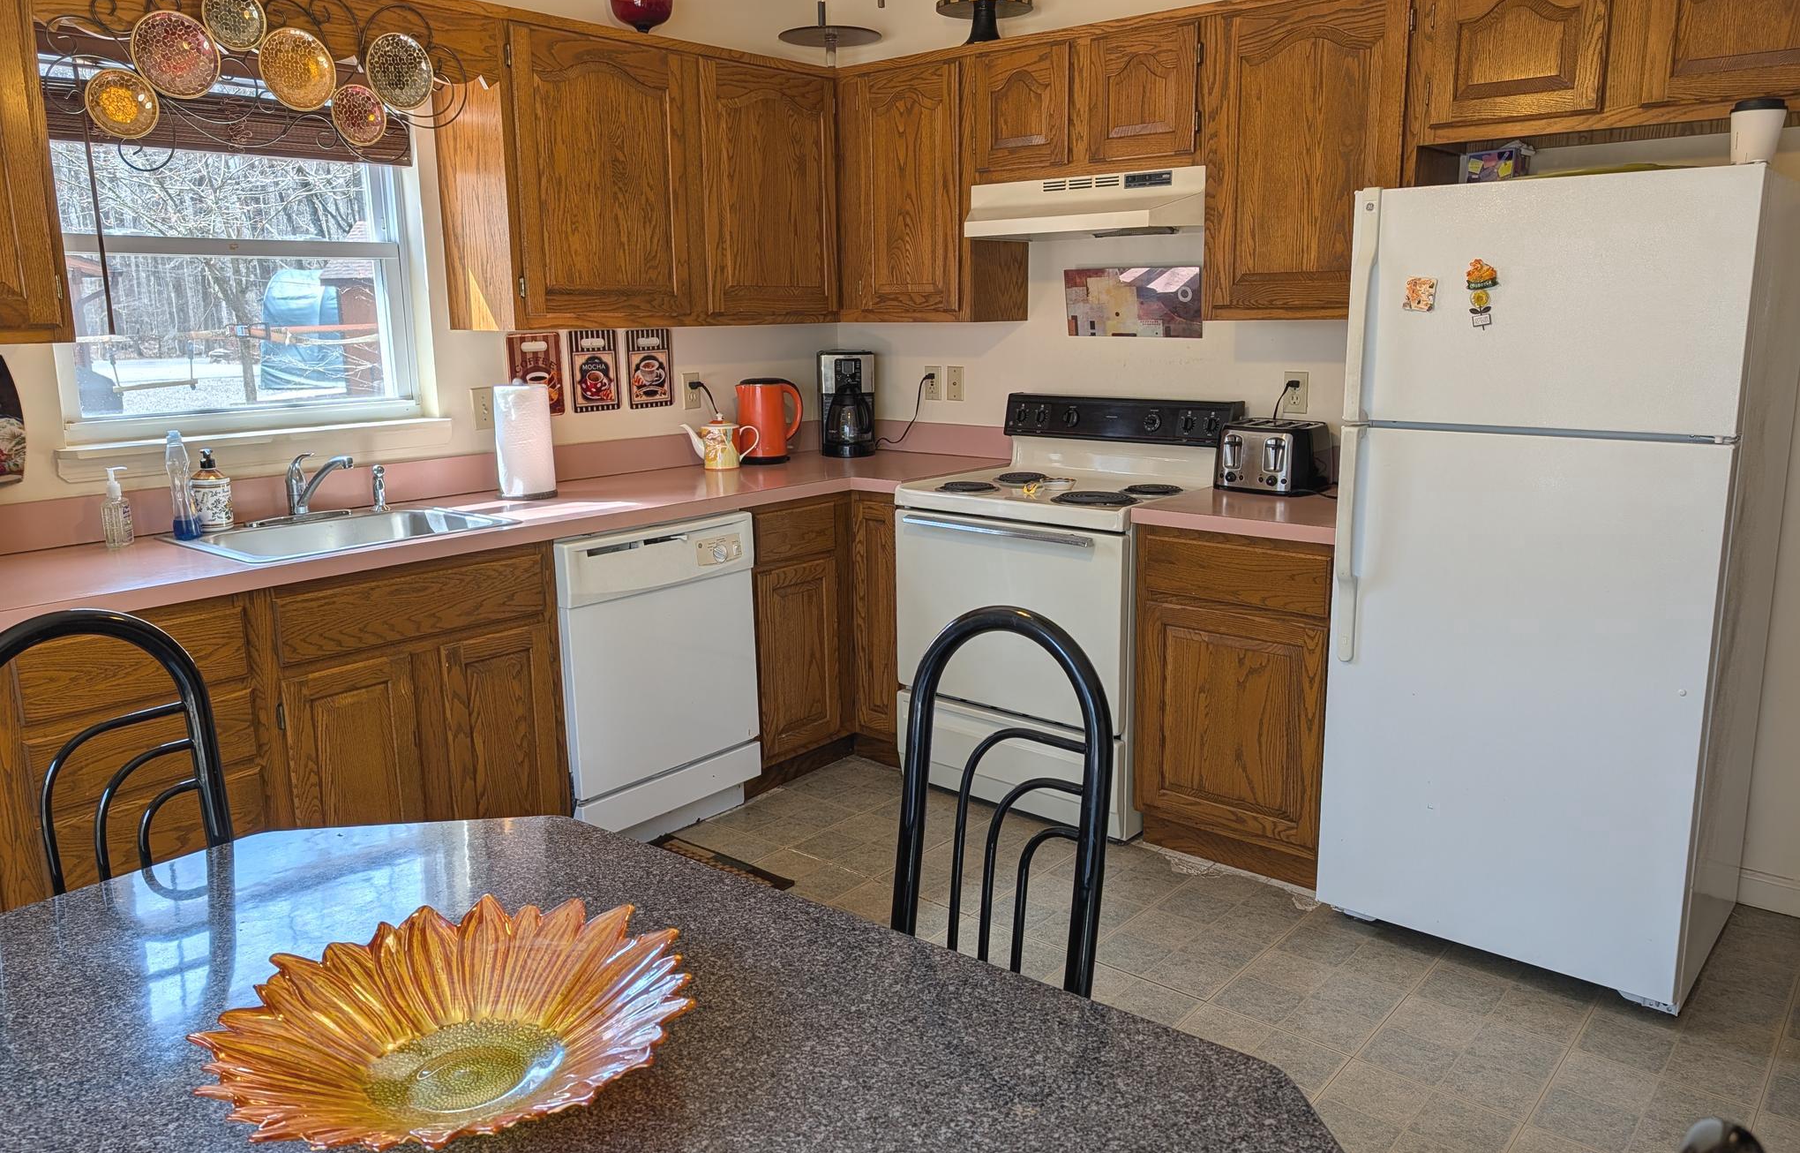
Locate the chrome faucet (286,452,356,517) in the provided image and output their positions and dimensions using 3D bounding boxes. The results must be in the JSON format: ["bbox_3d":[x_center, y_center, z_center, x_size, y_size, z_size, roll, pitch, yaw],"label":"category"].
[{"bbox_3d":[-1.388,-0.214,2.982,0.200,0.156,0.065,6,13,27],"label":"chrome faucet"}]

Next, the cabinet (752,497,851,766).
[{"bbox_3d":[-0.496,0.138,3.887,0.625,0.831,0.410,9,16,40],"label":"cabinet"}]

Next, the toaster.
[{"bbox_3d":[0.999,-0.324,3.345,0.231,0.179,0.208,9,16,40],"label":"toaster"}]

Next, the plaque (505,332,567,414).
[{"bbox_3d":[-1.041,-0.579,3.583,0.010,0.233,0.176,9,16,40],"label":"plaque"}]

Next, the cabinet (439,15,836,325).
[{"bbox_3d":[-0.662,-1.119,3.679,0.325,0.749,1.320,9,16,40],"label":"cabinet"}]

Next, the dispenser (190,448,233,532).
[{"bbox_3d":[-1.583,-0.204,2.872,0.086,0.189,0.086,-7,14,-27],"label":"dispenser"}]

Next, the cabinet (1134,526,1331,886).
[{"bbox_3d":[0.995,0.272,3.243,0.547,0.872,0.636,9,16,40],"label":"cabinet"}]

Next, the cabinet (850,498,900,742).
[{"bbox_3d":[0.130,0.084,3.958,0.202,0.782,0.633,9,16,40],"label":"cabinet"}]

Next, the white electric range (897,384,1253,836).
[{"bbox_3d":[0.470,0.070,3.604,0.763,1.131,0.673,9,16,40],"label":"white electric range"}]

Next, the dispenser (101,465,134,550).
[{"bbox_3d":[-1.701,-0.153,2.712,0.048,0.180,0.060,-3,12,-8],"label":"dispenser"}]

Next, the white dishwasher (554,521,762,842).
[{"bbox_3d":[-0.823,0.261,3.474,0.610,0.870,0.597,9,16,40],"label":"white dishwasher"}]

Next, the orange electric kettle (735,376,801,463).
[{"bbox_3d":[-0.426,-0.505,4.097,0.225,0.263,0.165,-2,12,-6],"label":"orange electric kettle"}]

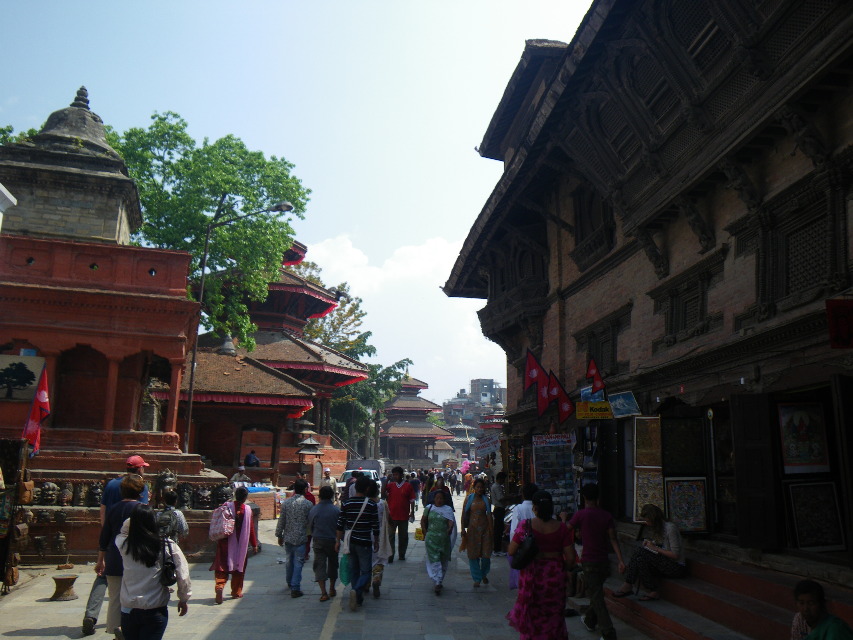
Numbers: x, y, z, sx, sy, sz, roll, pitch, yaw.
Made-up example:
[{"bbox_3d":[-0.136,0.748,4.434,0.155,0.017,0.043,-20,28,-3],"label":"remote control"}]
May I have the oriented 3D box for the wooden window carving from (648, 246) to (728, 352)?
[{"bbox_3d":[3.873,-0.195,10.428,0.280,1.030,2.400,2,-12,-5],"label":"wooden window carving"}]

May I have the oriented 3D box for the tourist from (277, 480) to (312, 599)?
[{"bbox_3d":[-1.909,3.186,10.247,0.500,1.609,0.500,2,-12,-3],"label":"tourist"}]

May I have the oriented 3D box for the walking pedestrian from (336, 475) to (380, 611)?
[{"bbox_3d":[-0.879,2.933,9.206,0.560,1.670,0.480,2,-12,-4],"label":"walking pedestrian"}]

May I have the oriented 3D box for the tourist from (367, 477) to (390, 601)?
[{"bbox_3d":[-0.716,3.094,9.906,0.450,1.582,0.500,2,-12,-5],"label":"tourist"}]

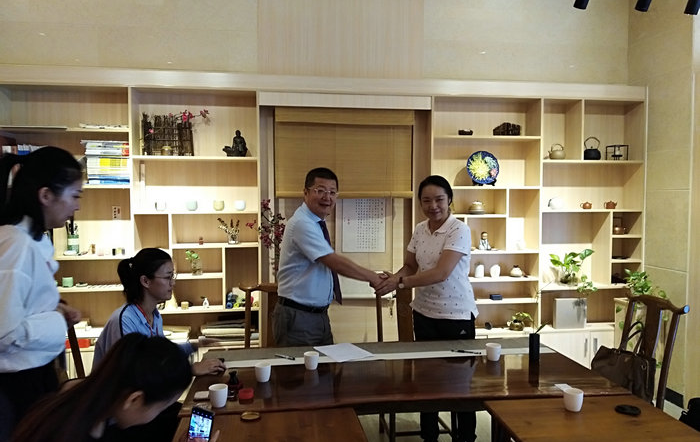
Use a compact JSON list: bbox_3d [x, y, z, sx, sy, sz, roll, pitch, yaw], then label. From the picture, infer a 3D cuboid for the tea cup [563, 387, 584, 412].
[{"bbox_3d":[0.871,0.701,2.048,0.073,0.074,0.073,0,3,0],"label":"tea cup"}]

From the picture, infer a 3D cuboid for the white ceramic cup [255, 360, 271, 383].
[{"bbox_3d":[-0.381,0.670,2.315,0.072,0.075,0.072,0,3,-9],"label":"white ceramic cup"}]

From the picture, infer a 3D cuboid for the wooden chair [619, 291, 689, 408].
[{"bbox_3d":[1.471,0.932,2.875,0.495,1.040,0.475,-1,2,-11],"label":"wooden chair"}]

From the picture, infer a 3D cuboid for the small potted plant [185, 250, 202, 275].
[{"bbox_3d":[-1.126,0.300,3.795,0.103,0.175,0.100,0,3,-9],"label":"small potted plant"}]

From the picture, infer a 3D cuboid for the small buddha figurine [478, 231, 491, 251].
[{"bbox_3d":[1.065,0.161,4.136,0.085,0.142,0.080,0,3,-9],"label":"small buddha figurine"}]

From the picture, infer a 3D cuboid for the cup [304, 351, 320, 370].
[{"bbox_3d":[-0.182,0.665,2.503,0.075,0.074,0.075,0,2,0],"label":"cup"}]

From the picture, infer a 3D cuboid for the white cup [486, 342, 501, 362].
[{"bbox_3d":[0.714,0.654,2.610,0.072,0.075,0.072,0,3,0],"label":"white cup"}]

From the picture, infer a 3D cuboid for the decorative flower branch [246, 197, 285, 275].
[{"bbox_3d":[-0.577,0.138,3.722,0.313,0.606,0.222,0,2,-9],"label":"decorative flower branch"}]

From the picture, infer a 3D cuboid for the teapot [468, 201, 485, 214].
[{"bbox_3d":[1.021,-0.108,4.224,0.121,0.099,0.111,0,2,-9],"label":"teapot"}]

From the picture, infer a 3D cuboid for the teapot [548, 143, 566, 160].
[{"bbox_3d":[1.657,-0.552,4.195,0.130,0.118,0.112,-1,3,-24],"label":"teapot"}]

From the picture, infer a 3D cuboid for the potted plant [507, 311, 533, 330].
[{"bbox_3d":[1.339,0.787,4.144,0.190,0.137,0.140,0,3,-9],"label":"potted plant"}]

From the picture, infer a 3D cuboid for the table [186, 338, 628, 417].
[{"bbox_3d":[0.224,1.085,2.525,1.838,0.768,0.838,0,2,-9],"label":"table"}]

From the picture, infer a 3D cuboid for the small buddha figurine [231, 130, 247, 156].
[{"bbox_3d":[-0.829,-0.582,3.908,0.121,0.192,0.101,0,2,-9],"label":"small buddha figurine"}]

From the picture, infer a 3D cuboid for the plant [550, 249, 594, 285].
[{"bbox_3d":[1.852,0.391,4.373,0.323,0.288,0.222,0,2,-9],"label":"plant"}]

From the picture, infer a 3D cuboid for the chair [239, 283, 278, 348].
[{"bbox_3d":[-0.448,0.919,3.238,0.475,1.040,0.495,0,2,-9],"label":"chair"}]

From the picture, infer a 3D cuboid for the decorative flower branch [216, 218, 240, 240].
[{"bbox_3d":[-0.881,0.058,3.822,0.152,0.151,0.100,0,3,-9],"label":"decorative flower branch"}]

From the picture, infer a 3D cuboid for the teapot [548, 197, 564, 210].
[{"bbox_3d":[1.701,-0.142,4.327,0.123,0.098,0.096,0,2,-9],"label":"teapot"}]

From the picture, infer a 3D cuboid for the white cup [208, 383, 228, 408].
[{"bbox_3d":[-0.513,0.684,2.057,0.076,0.075,0.076,0,2,-9],"label":"white cup"}]

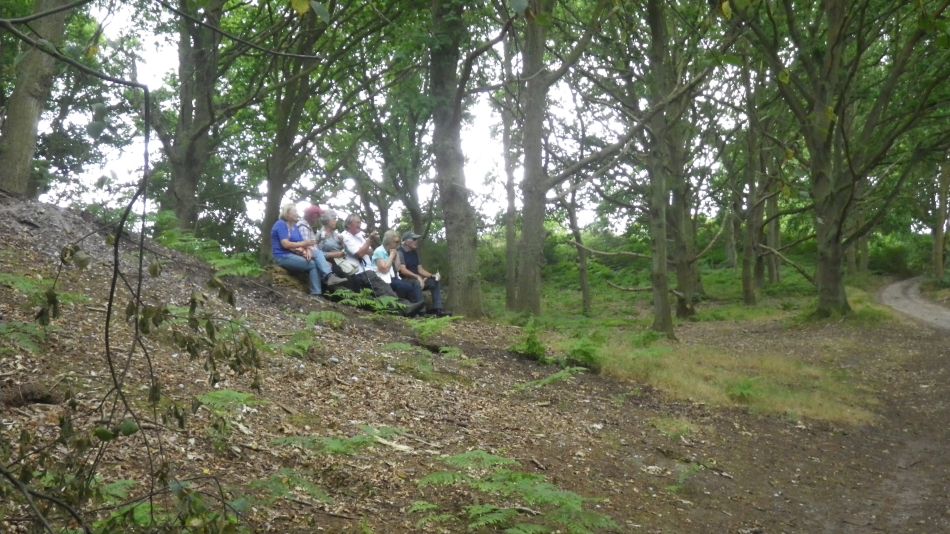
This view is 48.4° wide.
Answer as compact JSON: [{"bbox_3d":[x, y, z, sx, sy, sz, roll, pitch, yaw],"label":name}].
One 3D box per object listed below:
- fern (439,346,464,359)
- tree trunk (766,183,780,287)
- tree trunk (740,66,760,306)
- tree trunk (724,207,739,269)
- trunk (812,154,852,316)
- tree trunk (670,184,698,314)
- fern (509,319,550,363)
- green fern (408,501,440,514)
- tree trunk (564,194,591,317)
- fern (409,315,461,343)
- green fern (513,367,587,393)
[{"bbox_3d":[-0.258,0.938,11.600,0.285,0.112,0.220,0,1,0],"label":"fern"},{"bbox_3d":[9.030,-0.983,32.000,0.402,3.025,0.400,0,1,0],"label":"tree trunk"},{"bbox_3d":[6.511,-1.903,25.000,0.425,5.672,0.420,0,1,0],"label":"tree trunk"},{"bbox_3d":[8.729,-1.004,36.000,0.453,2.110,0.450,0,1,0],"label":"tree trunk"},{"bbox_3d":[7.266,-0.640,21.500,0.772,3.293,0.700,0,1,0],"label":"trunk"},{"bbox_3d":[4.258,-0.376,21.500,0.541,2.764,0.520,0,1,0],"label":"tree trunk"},{"bbox_3d":[0.629,0.848,12.200,0.484,0.482,0.420,0,1,0],"label":"fern"},{"bbox_3d":[-0.282,1.341,5.900,0.178,0.055,0.150,0,1,0],"label":"green fern"},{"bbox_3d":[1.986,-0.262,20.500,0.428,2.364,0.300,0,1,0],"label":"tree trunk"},{"bbox_3d":[-0.463,0.721,12.400,0.586,0.279,0.450,0,1,0],"label":"fern"},{"bbox_3d":[0.725,1.095,10.300,0.721,0.203,0.400,0,1,0],"label":"green fern"}]

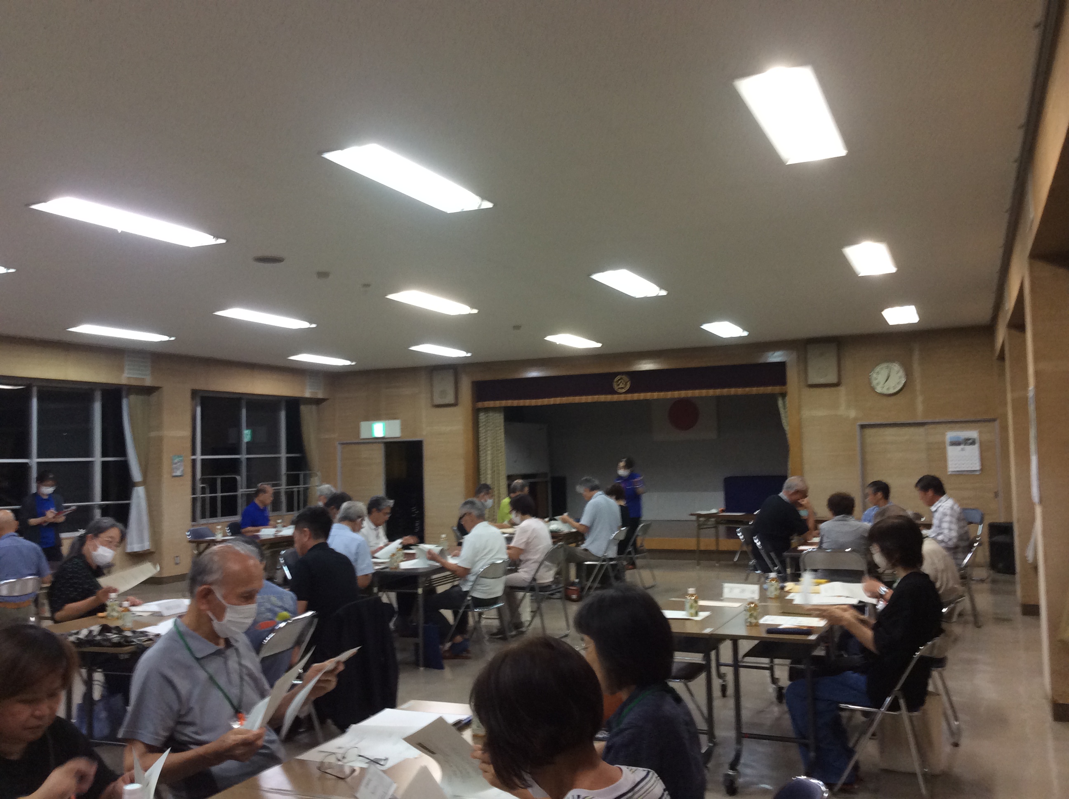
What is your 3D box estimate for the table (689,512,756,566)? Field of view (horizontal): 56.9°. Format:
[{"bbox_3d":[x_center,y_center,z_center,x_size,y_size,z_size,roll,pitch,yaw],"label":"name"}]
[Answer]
[{"bbox_3d":[2.756,1.780,12.277,0.450,0.700,1.800,1,-4,-40],"label":"table"}]

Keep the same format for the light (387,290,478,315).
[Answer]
[{"bbox_3d":[-0.959,-0.923,9.498,0.310,0.090,1.250,-3,-4,24],"label":"light"}]

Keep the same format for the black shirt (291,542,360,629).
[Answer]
[{"bbox_3d":[-1.174,1.098,5.518,0.300,0.590,0.460,-4,-4,39],"label":"black shirt"}]

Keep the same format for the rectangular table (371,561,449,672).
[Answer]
[{"bbox_3d":[-0.746,1.649,8.039,0.450,0.700,1.800,-2,-4,17],"label":"rectangular table"}]

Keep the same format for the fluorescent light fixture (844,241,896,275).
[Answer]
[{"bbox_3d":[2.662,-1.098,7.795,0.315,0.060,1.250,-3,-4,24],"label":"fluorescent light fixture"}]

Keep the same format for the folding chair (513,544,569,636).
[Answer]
[{"bbox_3d":[0.041,1.627,8.426,0.470,0.750,0.450,-3,-4,21],"label":"folding chair"}]

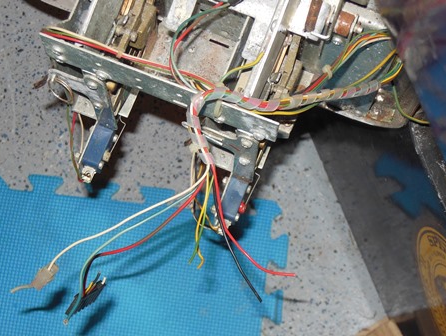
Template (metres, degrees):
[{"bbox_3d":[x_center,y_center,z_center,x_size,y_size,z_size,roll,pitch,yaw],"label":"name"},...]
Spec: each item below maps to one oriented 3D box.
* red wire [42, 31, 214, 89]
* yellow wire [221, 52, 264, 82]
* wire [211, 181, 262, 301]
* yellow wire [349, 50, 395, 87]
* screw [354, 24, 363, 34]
[{"bbox_3d":[-0.065,-0.077,0.600,0.126,0.008,0.005,17,74,0],"label":"red wire"},{"bbox_3d":[0.015,-0.070,0.603,0.037,0.010,0.005,-30,76,9],"label":"yellow wire"},{"bbox_3d":[0.006,0.049,0.560,0.007,0.012,0.087,-20,69,-6],"label":"wire"},{"bbox_3d":[0.109,-0.071,0.615,0.043,0.008,0.005,-38,77,0],"label":"yellow wire"},{"bbox_3d":[0.098,-0.102,0.620,0.006,0.006,0.006,24,94,9],"label":"screw"}]

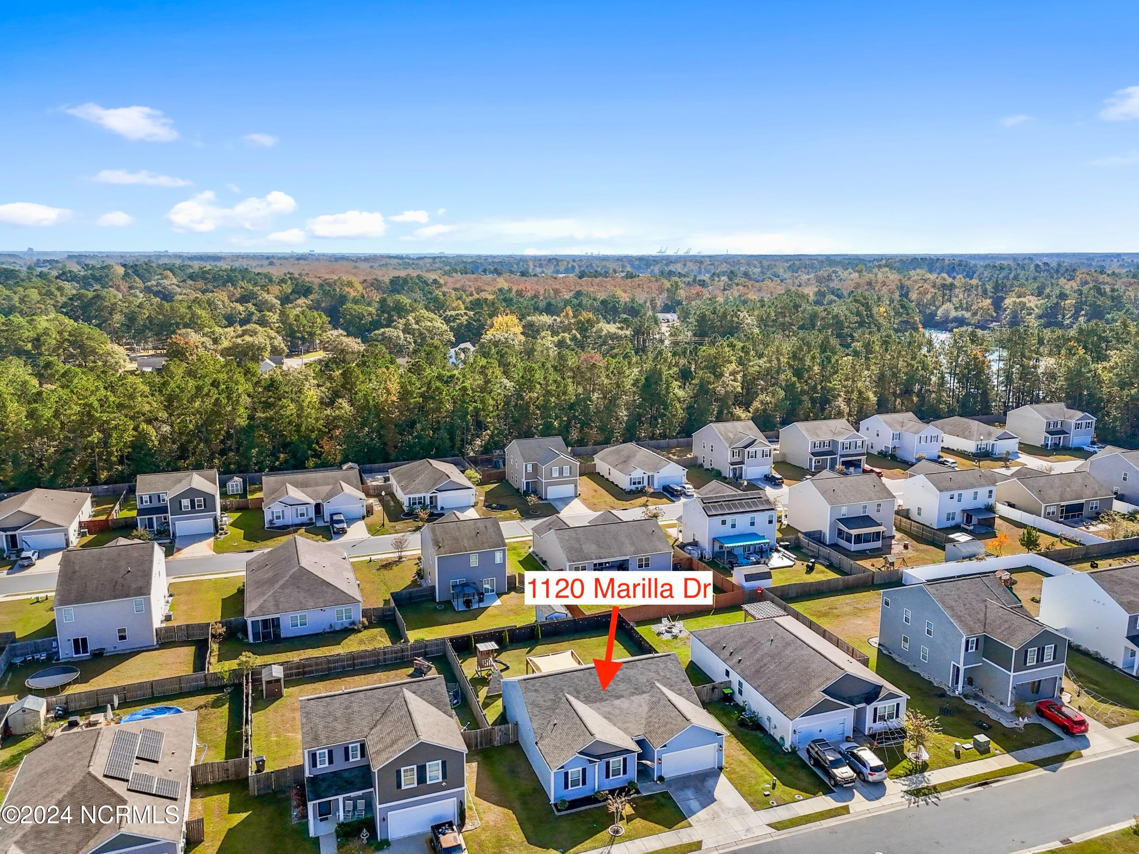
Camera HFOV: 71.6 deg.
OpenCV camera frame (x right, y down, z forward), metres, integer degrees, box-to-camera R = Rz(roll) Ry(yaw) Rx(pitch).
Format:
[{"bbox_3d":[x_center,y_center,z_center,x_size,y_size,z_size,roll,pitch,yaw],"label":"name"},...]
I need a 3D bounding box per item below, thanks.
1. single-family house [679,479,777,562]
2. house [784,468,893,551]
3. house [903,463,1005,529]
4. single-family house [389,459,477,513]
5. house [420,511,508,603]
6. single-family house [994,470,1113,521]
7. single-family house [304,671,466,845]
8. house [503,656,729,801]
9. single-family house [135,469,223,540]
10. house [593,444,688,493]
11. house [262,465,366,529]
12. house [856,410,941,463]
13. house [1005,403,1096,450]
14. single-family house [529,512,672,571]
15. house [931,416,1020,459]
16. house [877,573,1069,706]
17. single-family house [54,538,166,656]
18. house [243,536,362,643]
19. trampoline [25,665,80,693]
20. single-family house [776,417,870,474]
[{"bbox_3d":[22.725,13.057,116.758,11.270,7.750,11.500,-4,13,-20],"label":"single-family house"},{"bbox_3d":[41.162,11.715,118.140,11.800,8.050,15.300,-4,13,-20],"label":"house"},{"bbox_3d":[60.356,10.513,128.482,10.980,7.750,12.100,-4,13,-19],"label":"house"},{"bbox_3d":[-24.297,9.129,138.443,11.940,5.800,16.500,-5,13,-20],"label":"single-family house"},{"bbox_3d":[-14.145,15.734,103.069,8.910,8.350,12.600,-5,13,-20],"label":"house"},{"bbox_3d":[77.934,10.118,131.248,15.500,5.600,14.800,-4,13,-20],"label":"single-family house"},{"bbox_3d":[-14.631,24.537,60.911,11.200,7.650,12.100,-4,13,-20],"label":"single-family house"},{"bbox_3d":[3.464,24.633,69.289,15.390,5.490,14.740,-4,13,-19],"label":"house"},{"bbox_3d":[-61.220,11.540,124.000,11.700,8.100,12.800,-5,13,-20],"label":"single-family house"},{"bbox_3d":[13.351,6.855,149.416,12.220,5.600,15.000,-5,13,-20],"label":"house"},{"bbox_3d":[-42.299,11.008,130.557,15.180,5.500,14.200,-5,13,-20],"label":"house"},{"bbox_3d":[70.460,1.570,168.470,9.900,8.450,14.100,-5,13,-21],"label":"house"},{"bbox_3d":[108.828,-0.941,179.203,11.740,8.200,12.510,-5,13,-20],"label":"house"},{"bbox_3d":[4.280,15.770,109.950,15.400,5.900,14.350,-4,13,-19],"label":"single-family house"},{"bbox_3d":[88.820,1.180,176.150,11.850,5.900,17.700,-5,13,-21],"label":"house"},{"bbox_3d":[40.990,20.560,81.090,9.500,8.950,15.450,-4,13,-19],"label":"house"},{"bbox_3d":[-51.272,17.703,88.324,10.300,9.000,15.400,-4,13,-20],"label":"single-family house"},{"bbox_3d":[-31.724,18.164,93.768,12.200,5.800,17.300,-4,13,-20],"label":"house"},{"bbox_3d":[-49.717,24.528,76.163,4.300,0.950,4.300,-4,13,-20],"label":"trampoline"},{"bbox_3d":[51.670,3.150,161.430,12.300,8.400,12.100,-5,13,-21],"label":"single-family house"}]

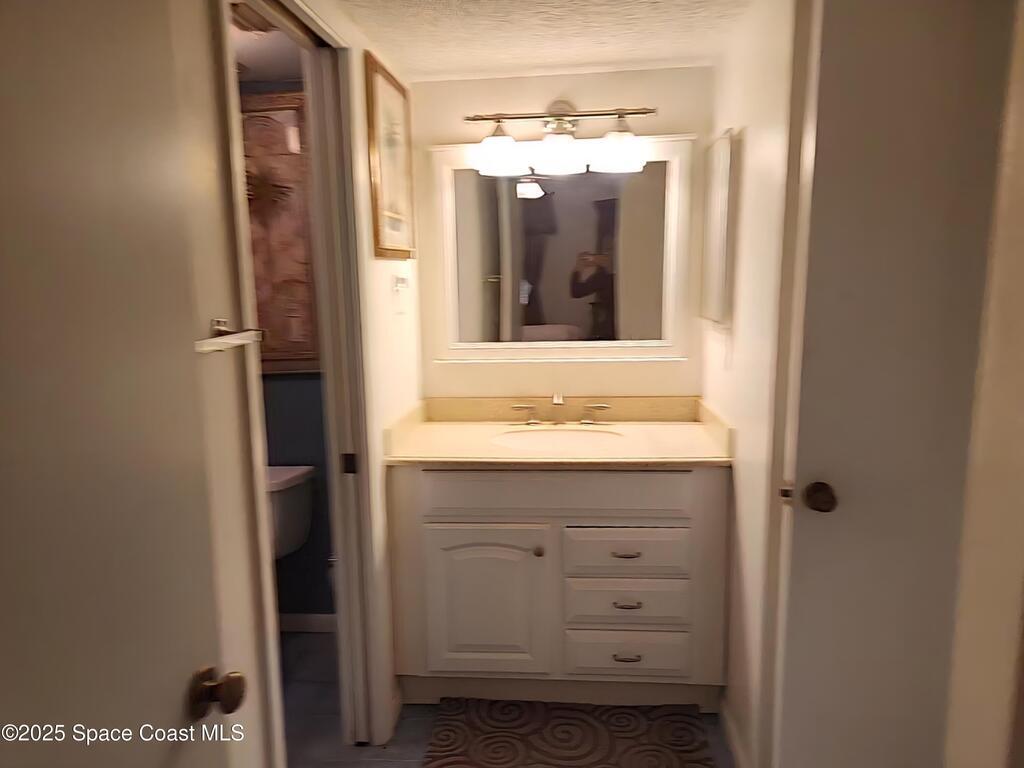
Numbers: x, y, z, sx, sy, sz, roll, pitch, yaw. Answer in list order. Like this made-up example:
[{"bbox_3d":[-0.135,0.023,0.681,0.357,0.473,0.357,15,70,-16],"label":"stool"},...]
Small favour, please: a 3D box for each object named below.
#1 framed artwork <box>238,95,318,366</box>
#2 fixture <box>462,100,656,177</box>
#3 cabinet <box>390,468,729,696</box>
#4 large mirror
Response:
[{"bbox_3d":[-0.934,-0.556,2.592,0.401,1.041,0.034,0,9,5],"label":"framed artwork"},{"bbox_3d":[0.167,-0.857,2.360,0.646,0.282,0.198,0,9,5],"label":"fixture"},{"bbox_3d":[0.165,0.650,2.442,1.077,0.874,0.529,0,9,5],"label":"cabinet"},{"bbox_3d":[0.174,-0.476,2.508,0.780,0.648,0.029,0,9,5],"label":"large mirror"}]

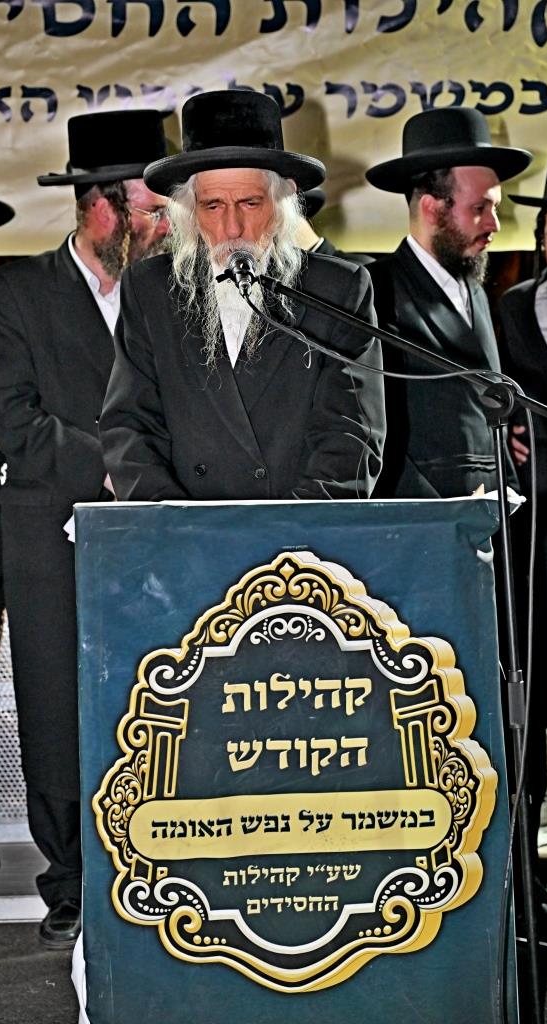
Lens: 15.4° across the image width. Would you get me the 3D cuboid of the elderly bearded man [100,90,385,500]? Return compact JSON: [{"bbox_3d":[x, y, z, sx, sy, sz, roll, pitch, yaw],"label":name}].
[{"bbox_3d":[-0.050,0.090,3.660,0.530,1.700,0.460,-1,1,7],"label":"elderly bearded man"}]

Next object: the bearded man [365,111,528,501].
[{"bbox_3d":[0.342,0.030,4.300,0.380,1.780,0.520,0,2,38],"label":"bearded man"}]

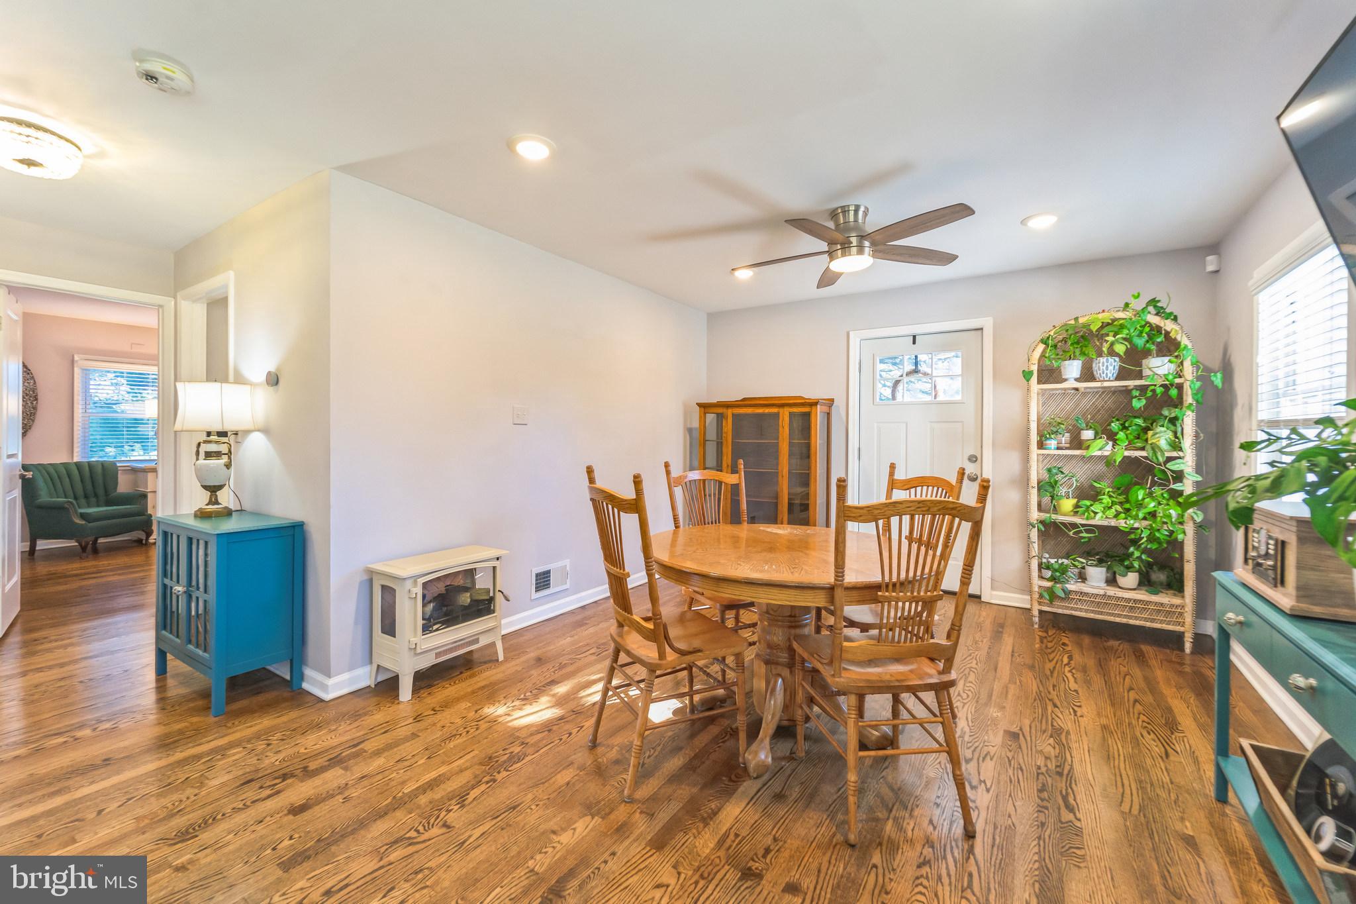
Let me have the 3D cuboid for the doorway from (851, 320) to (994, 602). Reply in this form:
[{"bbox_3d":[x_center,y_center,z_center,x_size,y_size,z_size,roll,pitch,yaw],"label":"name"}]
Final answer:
[{"bbox_3d":[1.893,0.049,4.228,1.047,2.113,0.120,1,2,34],"label":"doorway"}]

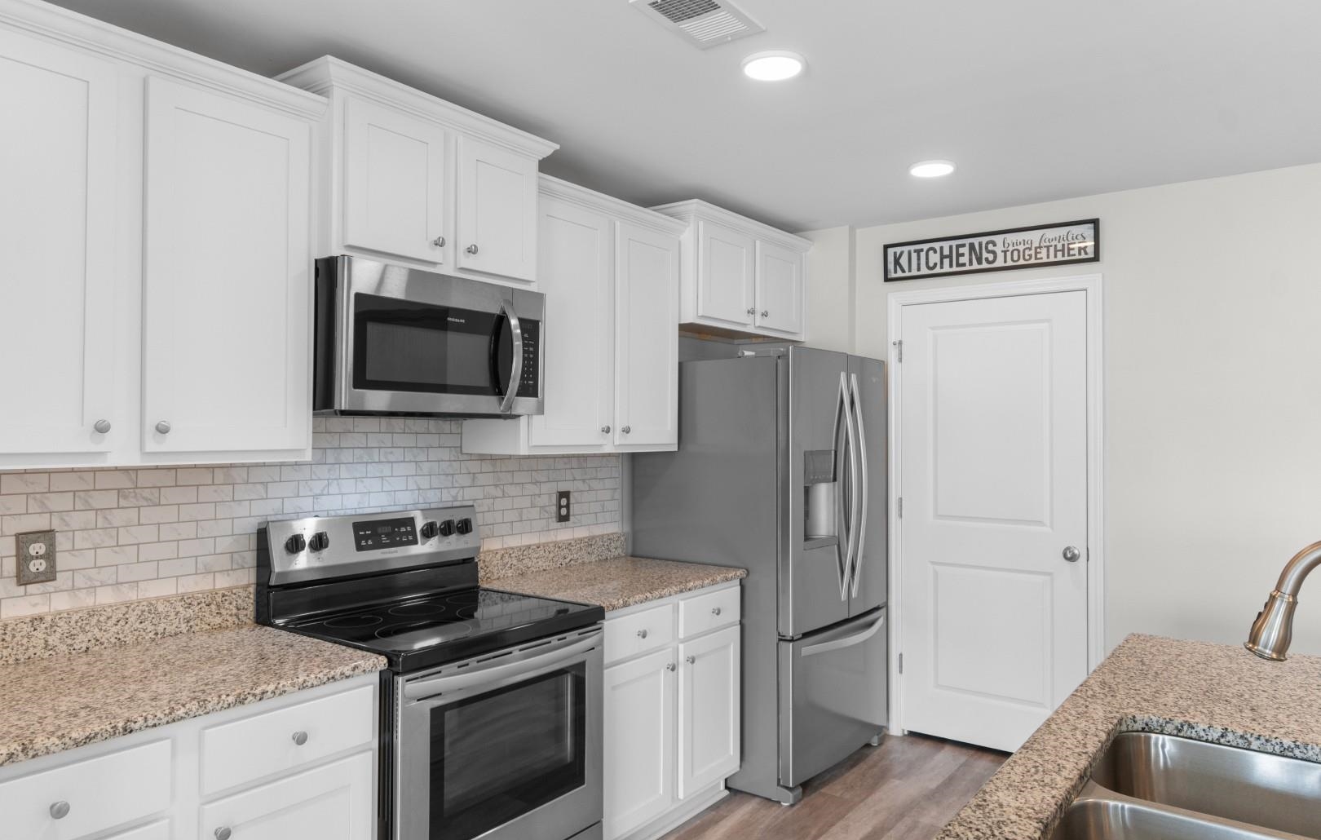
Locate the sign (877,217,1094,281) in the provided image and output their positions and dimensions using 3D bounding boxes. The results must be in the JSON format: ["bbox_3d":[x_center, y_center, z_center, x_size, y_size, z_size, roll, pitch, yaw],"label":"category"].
[{"bbox_3d":[1.465,-0.756,3.984,0.946,0.175,0.020,0,-1,37],"label":"sign"}]

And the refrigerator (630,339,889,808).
[{"bbox_3d":[0.484,0.615,3.962,0.855,1.781,0.915,0,-1,37],"label":"refrigerator"}]

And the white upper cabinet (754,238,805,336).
[{"bbox_3d":[0.567,-0.620,4.210,0.023,0.393,0.402,0,-1,37],"label":"white upper cabinet"}]

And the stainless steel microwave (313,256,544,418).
[{"bbox_3d":[-0.756,-0.213,2.697,0.440,0.408,0.760,0,-1,37],"label":"stainless steel microwave"}]

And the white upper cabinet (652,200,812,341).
[{"bbox_3d":[0.289,-0.643,4.125,0.417,0.493,1.035,0,-1,37],"label":"white upper cabinet"}]

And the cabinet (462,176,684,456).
[{"bbox_3d":[-0.295,-0.349,3.397,0.345,0.945,0.910,0,-1,37],"label":"cabinet"}]

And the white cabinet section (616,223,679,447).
[{"bbox_3d":[-0.170,-0.317,3.538,0.322,0.856,0.430,-1,-1,37],"label":"white cabinet section"}]

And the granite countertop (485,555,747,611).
[{"bbox_3d":[-0.177,0.605,3.295,0.640,0.040,0.915,0,-1,37],"label":"granite countertop"}]

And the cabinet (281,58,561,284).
[{"bbox_3d":[-0.765,-0.671,2.715,0.407,0.508,0.855,0,-1,37],"label":"cabinet"}]

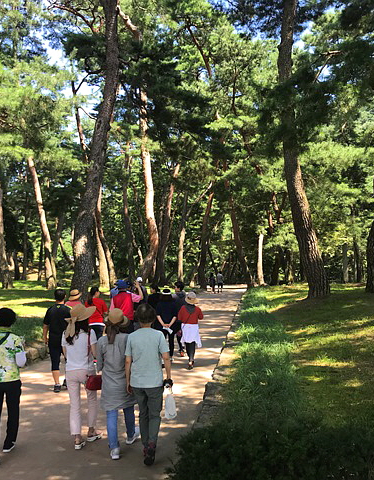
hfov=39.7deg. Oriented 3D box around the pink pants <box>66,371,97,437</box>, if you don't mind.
[{"bbox_3d":[-1.216,1.857,6.000,0.360,0.750,0.330,0,-3,7],"label":"pink pants"}]

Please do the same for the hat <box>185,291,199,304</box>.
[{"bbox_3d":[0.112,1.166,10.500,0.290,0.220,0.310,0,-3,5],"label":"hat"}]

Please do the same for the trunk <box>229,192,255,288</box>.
[{"bbox_3d":[4.824,0.043,45.000,2.192,8.345,1.356,0,-3,0],"label":"trunk"}]

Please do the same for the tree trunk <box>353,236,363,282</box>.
[{"bbox_3d":[12.920,1.469,39.000,0.731,3.465,0.678,0,-3,0],"label":"tree trunk"}]

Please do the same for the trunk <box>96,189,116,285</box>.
[{"bbox_3d":[-5.655,-0.234,36.000,1.300,6.600,0.850,0,-3,0],"label":"trunk"}]

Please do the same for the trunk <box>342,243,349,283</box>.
[{"bbox_3d":[11.634,1.688,38.000,0.550,2.950,0.500,0,-3,0],"label":"trunk"}]

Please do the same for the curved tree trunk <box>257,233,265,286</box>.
[{"bbox_3d":[6.620,1.733,46.000,0.680,4.800,0.600,0,-3,0],"label":"curved tree trunk"}]

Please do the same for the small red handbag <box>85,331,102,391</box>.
[{"bbox_3d":[-1.063,1.366,5.900,0.190,0.680,0.180,0,-3,-9],"label":"small red handbag"}]

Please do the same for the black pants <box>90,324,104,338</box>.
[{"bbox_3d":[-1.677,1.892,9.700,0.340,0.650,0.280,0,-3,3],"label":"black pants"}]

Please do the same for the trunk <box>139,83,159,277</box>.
[{"bbox_3d":[-2.970,-4.237,41.000,1.536,15.523,1.267,0,-3,0],"label":"trunk"}]

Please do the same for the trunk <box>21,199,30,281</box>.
[{"bbox_3d":[-14.662,-0.045,47.000,0.705,7.444,0.654,0,-3,0],"label":"trunk"}]

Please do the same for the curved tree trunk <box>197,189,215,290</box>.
[{"bbox_3d":[1.620,0.000,43.000,1.450,8.223,1.121,0,-3,0],"label":"curved tree trunk"}]

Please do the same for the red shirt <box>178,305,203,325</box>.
[{"bbox_3d":[0.071,1.511,10.500,0.500,0.420,0.280,0,-3,3],"label":"red shirt"}]

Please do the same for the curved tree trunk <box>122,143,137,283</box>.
[{"bbox_3d":[-4.542,-2.246,41.000,1.150,10.800,0.900,0,-3,0],"label":"curved tree trunk"}]

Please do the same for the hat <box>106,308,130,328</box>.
[{"bbox_3d":[-0.767,0.868,5.750,0.280,0.190,0.320,0,-3,6],"label":"hat"}]

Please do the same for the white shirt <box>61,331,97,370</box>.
[{"bbox_3d":[-1.246,1.275,6.000,0.430,0.510,0.270,0,-3,6],"label":"white shirt"}]

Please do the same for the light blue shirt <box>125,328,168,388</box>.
[{"bbox_3d":[-0.424,1.248,5.500,0.450,0.620,0.280,0,-3,6],"label":"light blue shirt"}]

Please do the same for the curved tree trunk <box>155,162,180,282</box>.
[{"bbox_3d":[-1.394,-1.179,37.000,1.700,8.700,0.850,0,-3,0],"label":"curved tree trunk"}]

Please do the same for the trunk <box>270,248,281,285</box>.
[{"bbox_3d":[7.174,2.228,42.000,0.900,3.000,0.750,0,-3,0],"label":"trunk"}]

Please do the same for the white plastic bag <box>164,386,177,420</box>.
[{"bbox_3d":[-0.172,1.705,5.400,0.145,0.340,0.150,0,-3,3],"label":"white plastic bag"}]

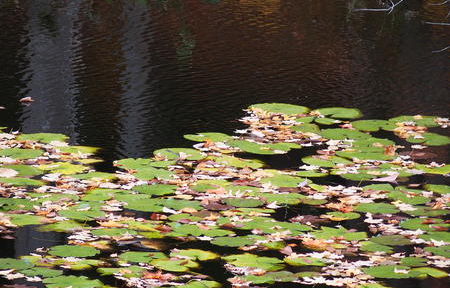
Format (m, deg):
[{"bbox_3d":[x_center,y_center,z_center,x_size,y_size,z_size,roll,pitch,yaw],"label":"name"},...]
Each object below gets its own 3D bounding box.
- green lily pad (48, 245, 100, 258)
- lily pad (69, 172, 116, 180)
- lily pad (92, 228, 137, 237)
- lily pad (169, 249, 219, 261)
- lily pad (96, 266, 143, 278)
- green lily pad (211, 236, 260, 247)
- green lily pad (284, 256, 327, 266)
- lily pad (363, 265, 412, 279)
[{"bbox_3d":[-0.523,0.373,13.558,0.181,0.014,0.180,0,12,0],"label":"green lily pad"},{"bbox_3d":[-0.493,0.125,14.729,0.181,0.014,0.184,0,12,0],"label":"lily pad"},{"bbox_3d":[-0.390,0.317,13.823,0.167,0.014,0.167,0,12,0],"label":"lily pad"},{"bbox_3d":[-0.116,0.429,15.019,0.189,0.020,0.175,0,12,0],"label":"lily pad"},{"bbox_3d":[-0.394,0.483,14.772,0.185,0.020,0.172,0,12,0],"label":"lily pad"},{"bbox_3d":[0.033,0.344,13.697,0.168,0.014,0.168,0,12,0],"label":"green lily pad"},{"bbox_3d":[0.280,0.399,13.436,0.153,0.014,0.164,0,12,0],"label":"green lily pad"},{"bbox_3d":[0.551,0.436,13.264,0.173,0.014,0.179,0,12,0],"label":"lily pad"}]

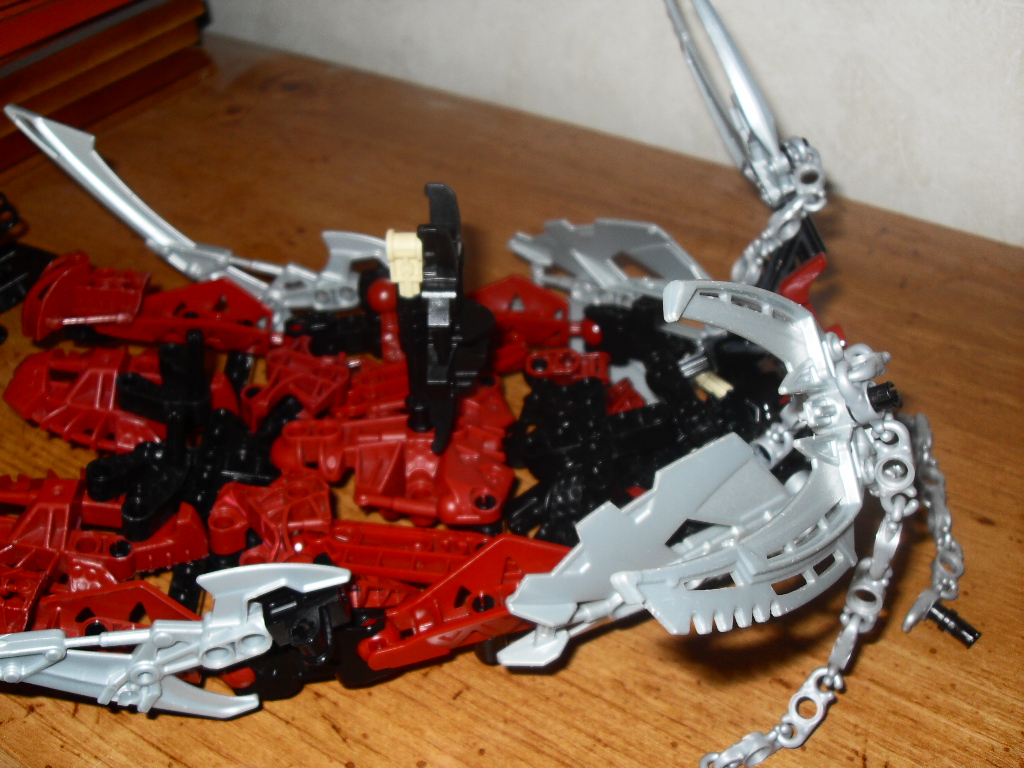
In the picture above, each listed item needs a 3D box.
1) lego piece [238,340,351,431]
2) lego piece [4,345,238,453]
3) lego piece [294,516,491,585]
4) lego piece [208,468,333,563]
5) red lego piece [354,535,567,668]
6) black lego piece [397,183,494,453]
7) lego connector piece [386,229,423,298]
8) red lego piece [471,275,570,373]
[{"bbox_3d":[-0.062,0.000,0.314,0.030,0.013,0.023,-10,41,-7],"label":"lego piece"},{"bbox_3d":[-0.112,0.004,0.317,0.062,0.015,0.031,3,41,7],"label":"lego piece"},{"bbox_3d":[-0.028,0.040,0.267,0.048,0.010,0.017,1,41,5],"label":"lego piece"},{"bbox_3d":[-0.061,0.033,0.276,0.030,0.013,0.021,-5,40,-2],"label":"lego piece"},{"bbox_3d":[-0.011,0.050,0.254,0.050,0.015,0.021,-15,42,-13],"label":"red lego piece"},{"bbox_3d":[-0.015,-0.014,0.263,0.020,0.070,0.024,0,40,0],"label":"black lego piece"},{"bbox_3d":[-0.024,-0.027,0.247,0.008,0.015,0.008,0,40,0],"label":"lego connector piece"},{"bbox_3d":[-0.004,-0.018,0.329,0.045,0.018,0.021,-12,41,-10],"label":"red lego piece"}]

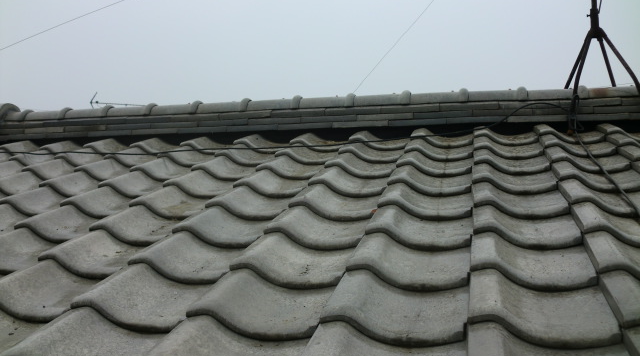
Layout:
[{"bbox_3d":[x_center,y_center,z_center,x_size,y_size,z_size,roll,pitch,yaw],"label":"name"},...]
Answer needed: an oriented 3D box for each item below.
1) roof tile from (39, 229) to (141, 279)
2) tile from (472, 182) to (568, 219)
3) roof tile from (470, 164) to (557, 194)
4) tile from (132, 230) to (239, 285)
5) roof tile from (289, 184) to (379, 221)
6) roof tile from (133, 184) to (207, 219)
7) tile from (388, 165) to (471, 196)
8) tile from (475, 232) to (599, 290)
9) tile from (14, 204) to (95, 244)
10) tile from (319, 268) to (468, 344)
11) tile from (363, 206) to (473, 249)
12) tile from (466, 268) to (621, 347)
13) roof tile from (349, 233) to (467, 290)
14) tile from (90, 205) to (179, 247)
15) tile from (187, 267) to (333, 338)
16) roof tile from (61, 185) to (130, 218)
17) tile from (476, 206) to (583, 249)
[{"bbox_3d":[-0.536,0.192,1.718,0.285,0.063,0.280,-1,11,14],"label":"roof tile"},{"bbox_3d":[0.599,0.064,1.898,0.285,0.063,0.280,-1,11,14],"label":"tile"},{"bbox_3d":[0.648,-0.001,2.110,0.285,0.060,0.285,-1,11,14],"label":"roof tile"},{"bbox_3d":[-0.281,0.187,1.638,0.285,0.060,0.285,-1,11,14],"label":"tile"},{"bbox_3d":[0.081,0.069,2.017,0.285,0.060,0.285,-1,11,14],"label":"roof tile"},{"bbox_3d":[-0.428,0.071,2.146,0.285,0.060,0.285,-1,11,14],"label":"roof tile"},{"bbox_3d":[0.394,0.006,2.183,0.285,0.063,0.280,-1,11,14],"label":"tile"},{"bbox_3d":[0.486,0.174,1.444,0.285,0.060,0.285,-1,11,14],"label":"tile"},{"bbox_3d":[-0.734,0.134,2.003,0.285,0.063,0.280,-1,11,14],"label":"tile"},{"bbox_3d":[0.174,0.250,1.301,0.285,0.063,0.280,-1,11,14],"label":"tile"},{"bbox_3d":[0.287,0.126,1.742,0.285,0.063,0.280,-1,11,14],"label":"tile"},{"bbox_3d":[0.428,0.231,1.222,0.285,0.060,0.285,-1,11,14],"label":"tile"},{"bbox_3d":[0.230,0.187,1.522,0.285,0.063,0.280,-1,11,14],"label":"roof tile"},{"bbox_3d":[-0.475,0.128,1.924,0.285,0.060,0.285,-1,11,14],"label":"tile"},{"bbox_3d":[-0.086,0.253,1.367,0.285,0.063,0.280,-1,11,14],"label":"tile"},{"bbox_3d":[-0.672,0.073,2.211,0.285,0.060,0.285,-1,11,14],"label":"roof tile"},{"bbox_3d":[0.545,0.116,1.666,0.285,0.060,0.285,-1,11,14],"label":"tile"}]

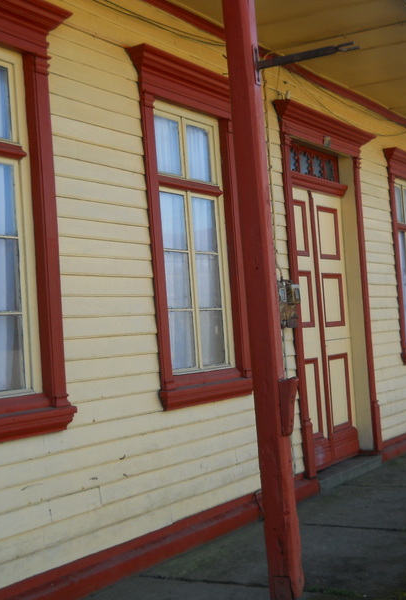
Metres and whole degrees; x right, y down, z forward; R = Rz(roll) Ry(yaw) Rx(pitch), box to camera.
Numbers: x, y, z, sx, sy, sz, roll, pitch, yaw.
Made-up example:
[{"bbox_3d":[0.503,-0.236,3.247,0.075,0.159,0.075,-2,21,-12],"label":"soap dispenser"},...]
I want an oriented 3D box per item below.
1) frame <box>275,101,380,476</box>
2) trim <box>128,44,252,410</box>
[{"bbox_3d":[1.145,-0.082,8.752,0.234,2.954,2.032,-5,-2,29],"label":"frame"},{"bbox_3d":[-0.026,-0.429,6.656,0.182,2.208,1.424,-5,-2,29],"label":"trim"}]

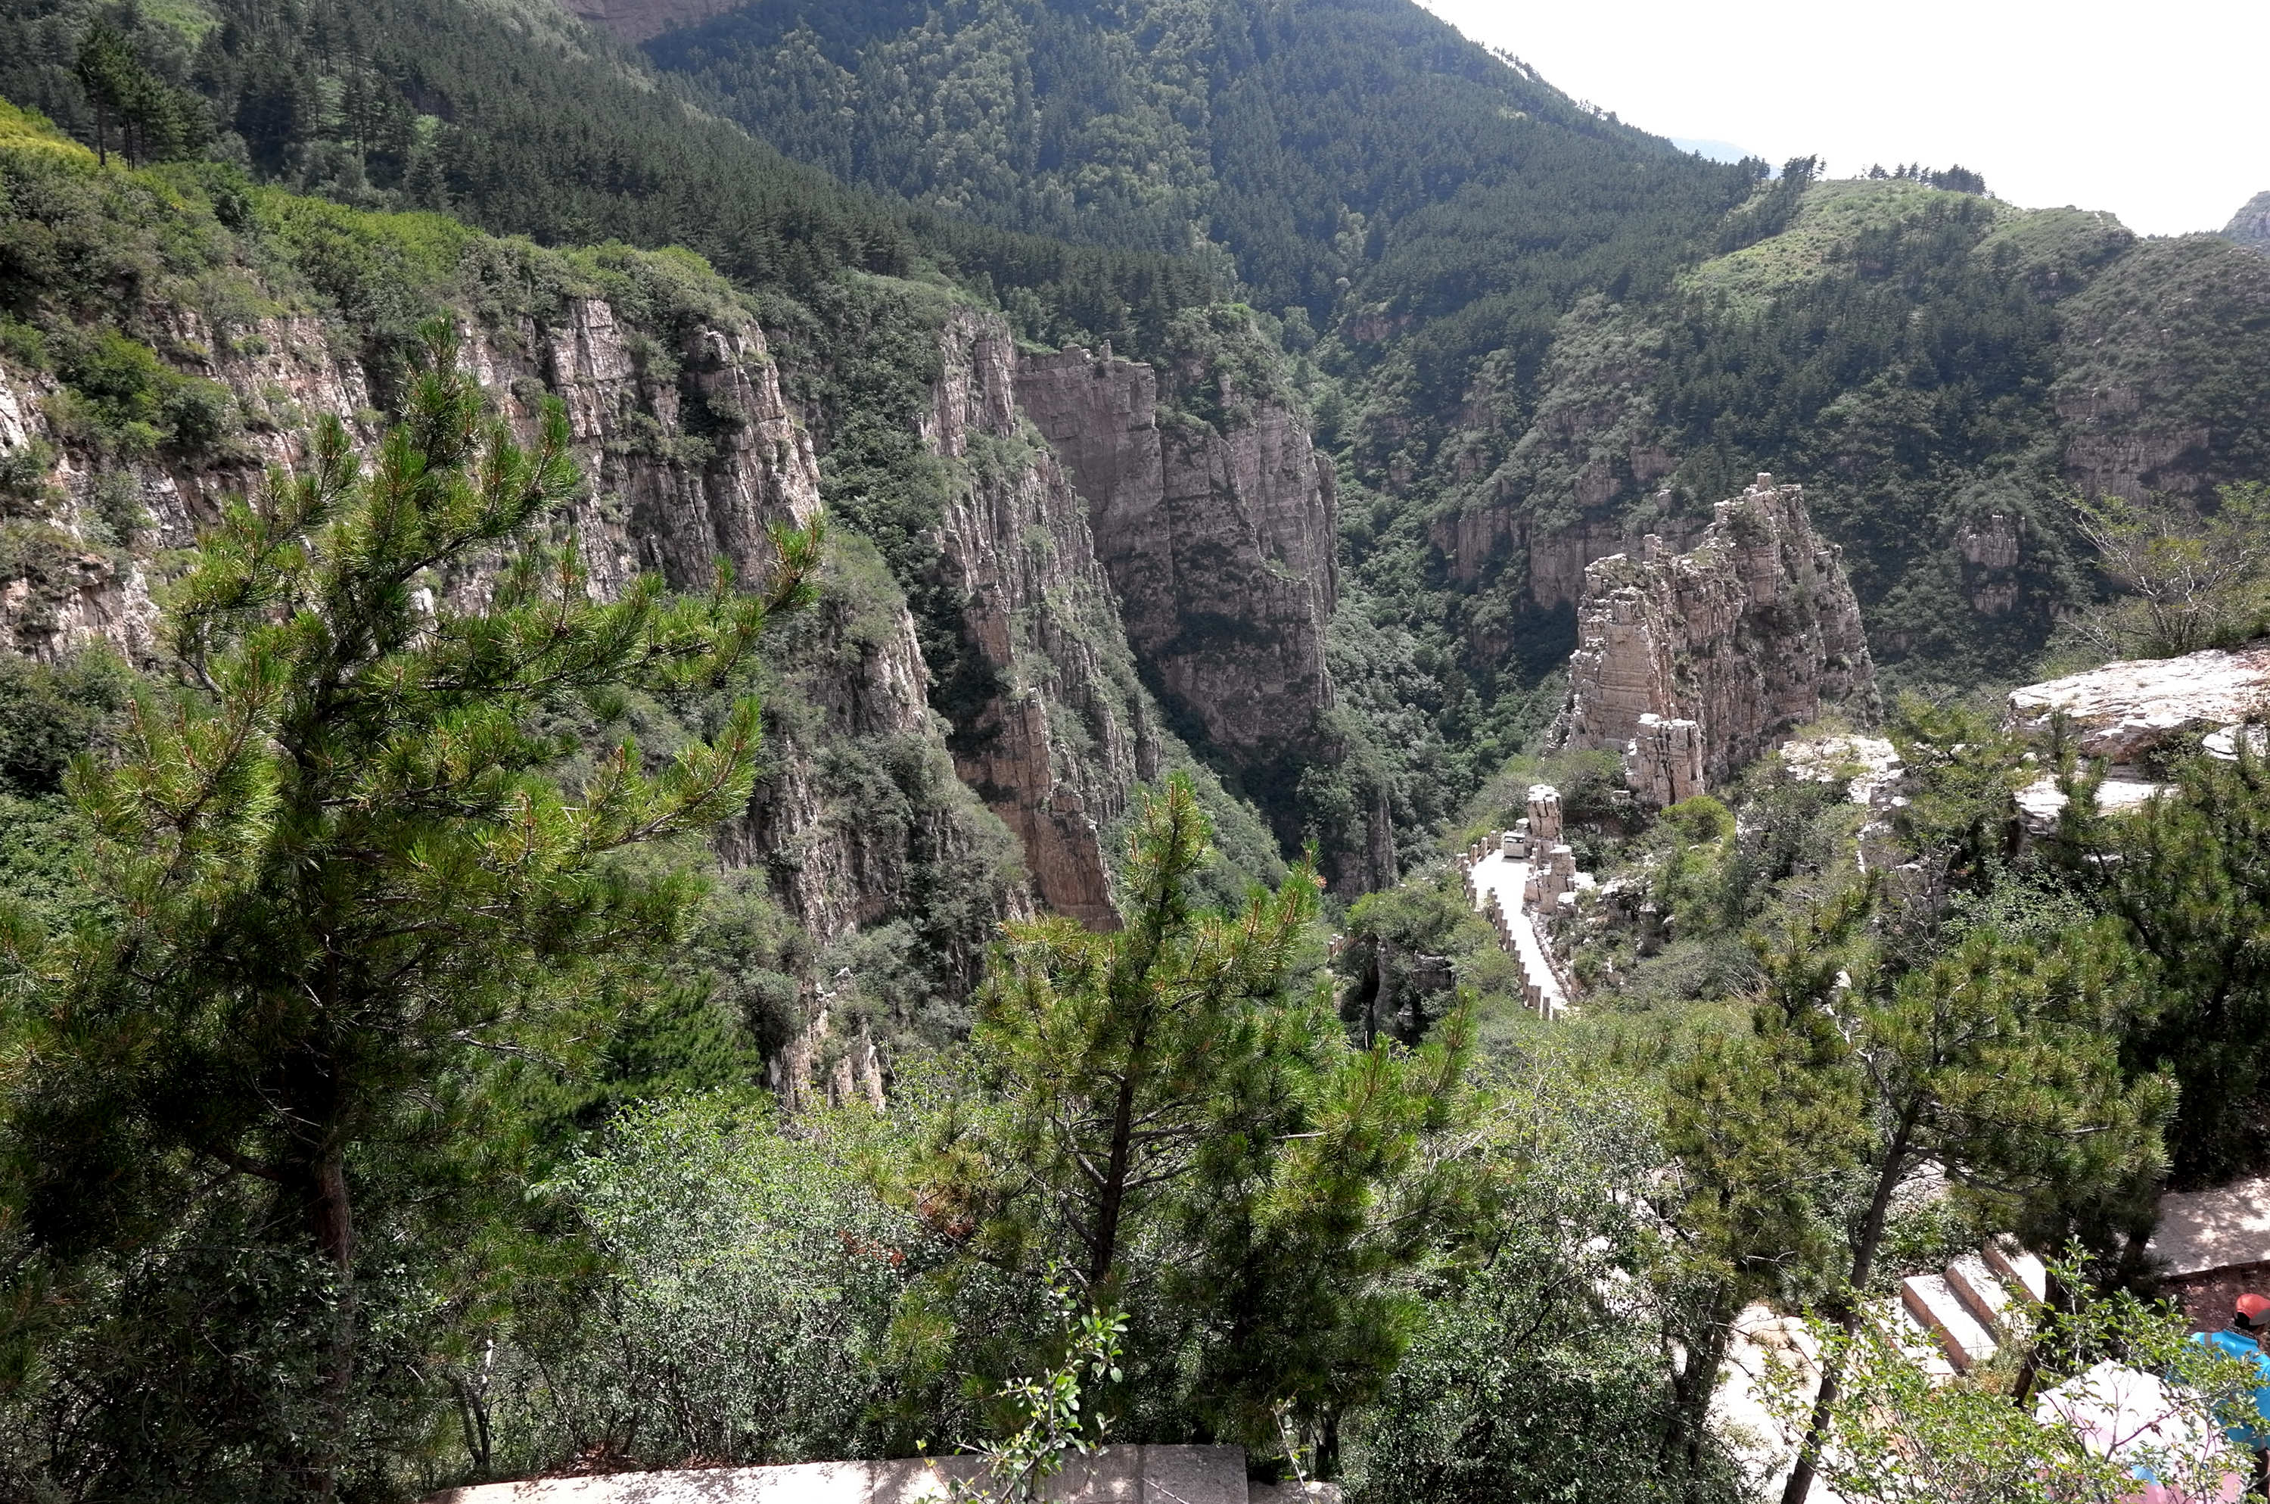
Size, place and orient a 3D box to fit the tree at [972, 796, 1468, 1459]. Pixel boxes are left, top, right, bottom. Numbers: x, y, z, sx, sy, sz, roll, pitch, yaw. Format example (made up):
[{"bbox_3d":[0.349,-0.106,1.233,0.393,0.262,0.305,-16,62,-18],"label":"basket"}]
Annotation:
[{"bbox_3d":[0.290,1.440,6.500,1.850,2.800,1.750,0,13,0],"label":"tree"}]

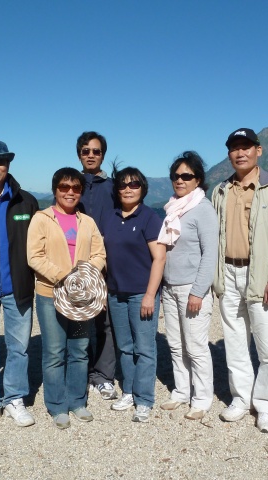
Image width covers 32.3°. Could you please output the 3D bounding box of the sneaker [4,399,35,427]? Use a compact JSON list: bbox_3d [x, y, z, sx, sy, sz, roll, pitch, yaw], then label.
[{"bbox_3d":[-0.700,1.051,2.825,0.106,0.110,0.285,-3,5,-36],"label":"sneaker"}]

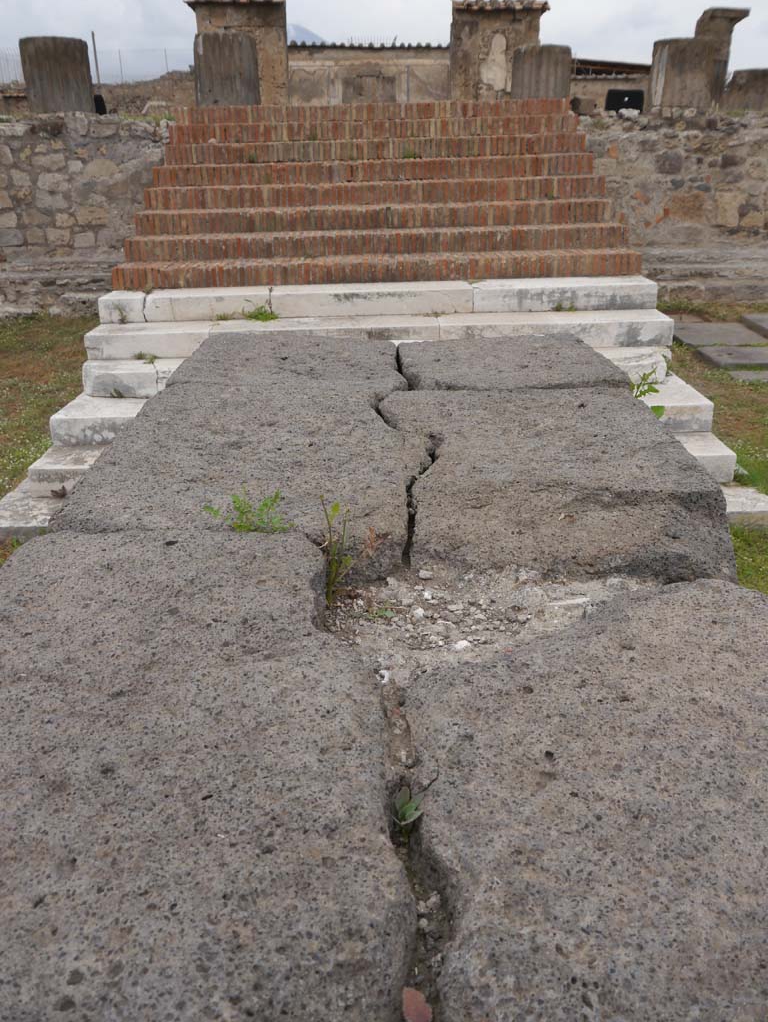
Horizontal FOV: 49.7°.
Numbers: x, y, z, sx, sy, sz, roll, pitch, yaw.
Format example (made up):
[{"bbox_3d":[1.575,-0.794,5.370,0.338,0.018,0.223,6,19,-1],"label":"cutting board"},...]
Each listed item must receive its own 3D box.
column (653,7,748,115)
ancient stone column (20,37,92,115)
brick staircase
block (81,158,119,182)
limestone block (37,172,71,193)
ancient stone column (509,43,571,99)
[{"bbox_3d":[4.035,-5.811,10.680,1.100,1.192,0.924,-1,24,0],"label":"column"},{"bbox_3d":[-4.206,-5.601,10.724,0.880,0.933,0.880,-1,24,0],"label":"ancient stone column"},{"bbox_3d":[-0.088,-3.191,7.984,4.300,1.419,3.260,-1,24,0],"label":"brick staircase"},{"bbox_3d":[-3.219,-3.919,9.494,0.406,0.229,0.275,-1,24,0],"label":"block"},{"bbox_3d":[-4.268,-4.269,10.766,0.432,0.246,0.220,-1,24,0],"label":"limestone block"},{"bbox_3d":[1.842,-5.112,9.687,0.679,0.553,0.679,-1,24,0],"label":"ancient stone column"}]

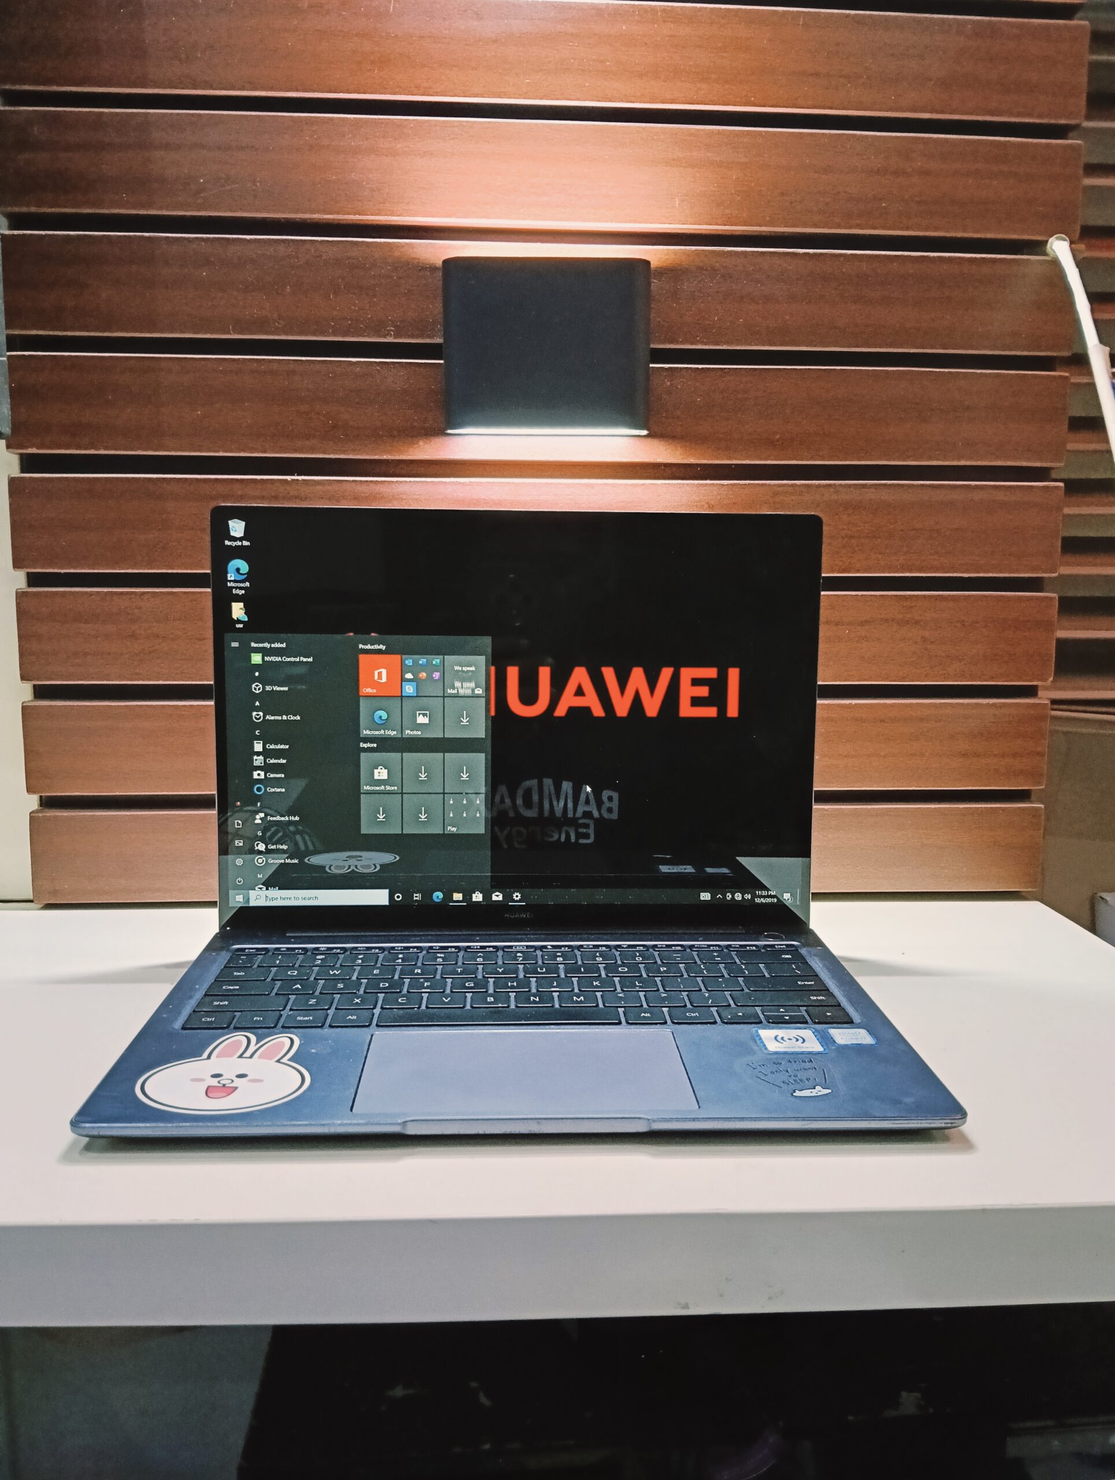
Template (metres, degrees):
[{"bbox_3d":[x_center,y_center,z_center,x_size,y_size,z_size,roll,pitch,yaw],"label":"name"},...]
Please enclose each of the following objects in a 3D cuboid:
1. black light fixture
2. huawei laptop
[{"bbox_3d":[-0.006,-0.206,0.613,0.111,0.087,0.037,0,7,-4],"label":"black light fixture"},{"bbox_3d":[-0.014,0.010,0.484,0.304,0.225,0.217,0,8,-3],"label":"huawei laptop"}]

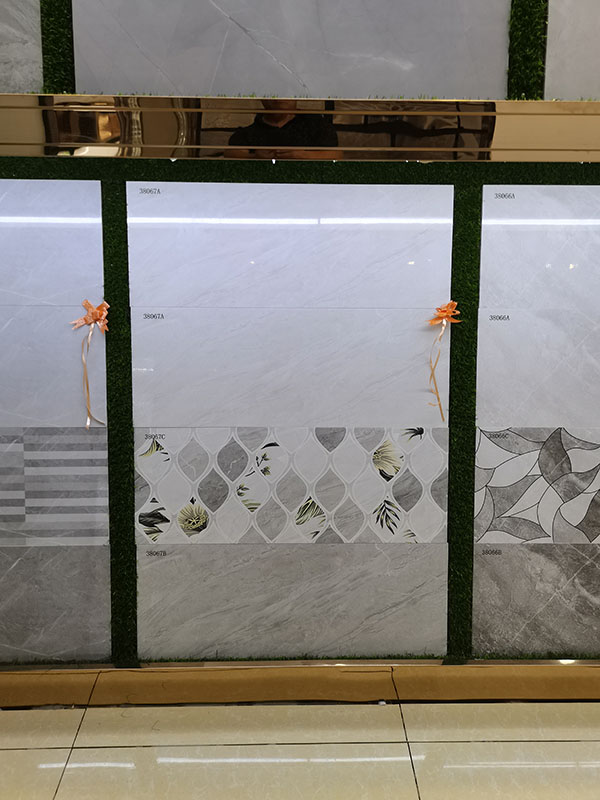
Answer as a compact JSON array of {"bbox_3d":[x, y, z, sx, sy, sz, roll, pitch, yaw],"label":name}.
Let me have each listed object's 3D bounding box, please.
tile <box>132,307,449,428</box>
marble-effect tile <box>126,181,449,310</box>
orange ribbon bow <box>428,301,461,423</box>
[{"bbox_3d":[-0.019,-0.080,1.509,0.800,0.300,0.012,0,4,-1],"label":"tile"},{"bbox_3d":[-0.020,-0.380,1.489,0.800,0.300,0.012,0,4,-1],"label":"marble-effect tile"},{"bbox_3d":[0.358,-0.095,1.483,0.083,0.300,0.055,0,4,-1],"label":"orange ribbon bow"}]

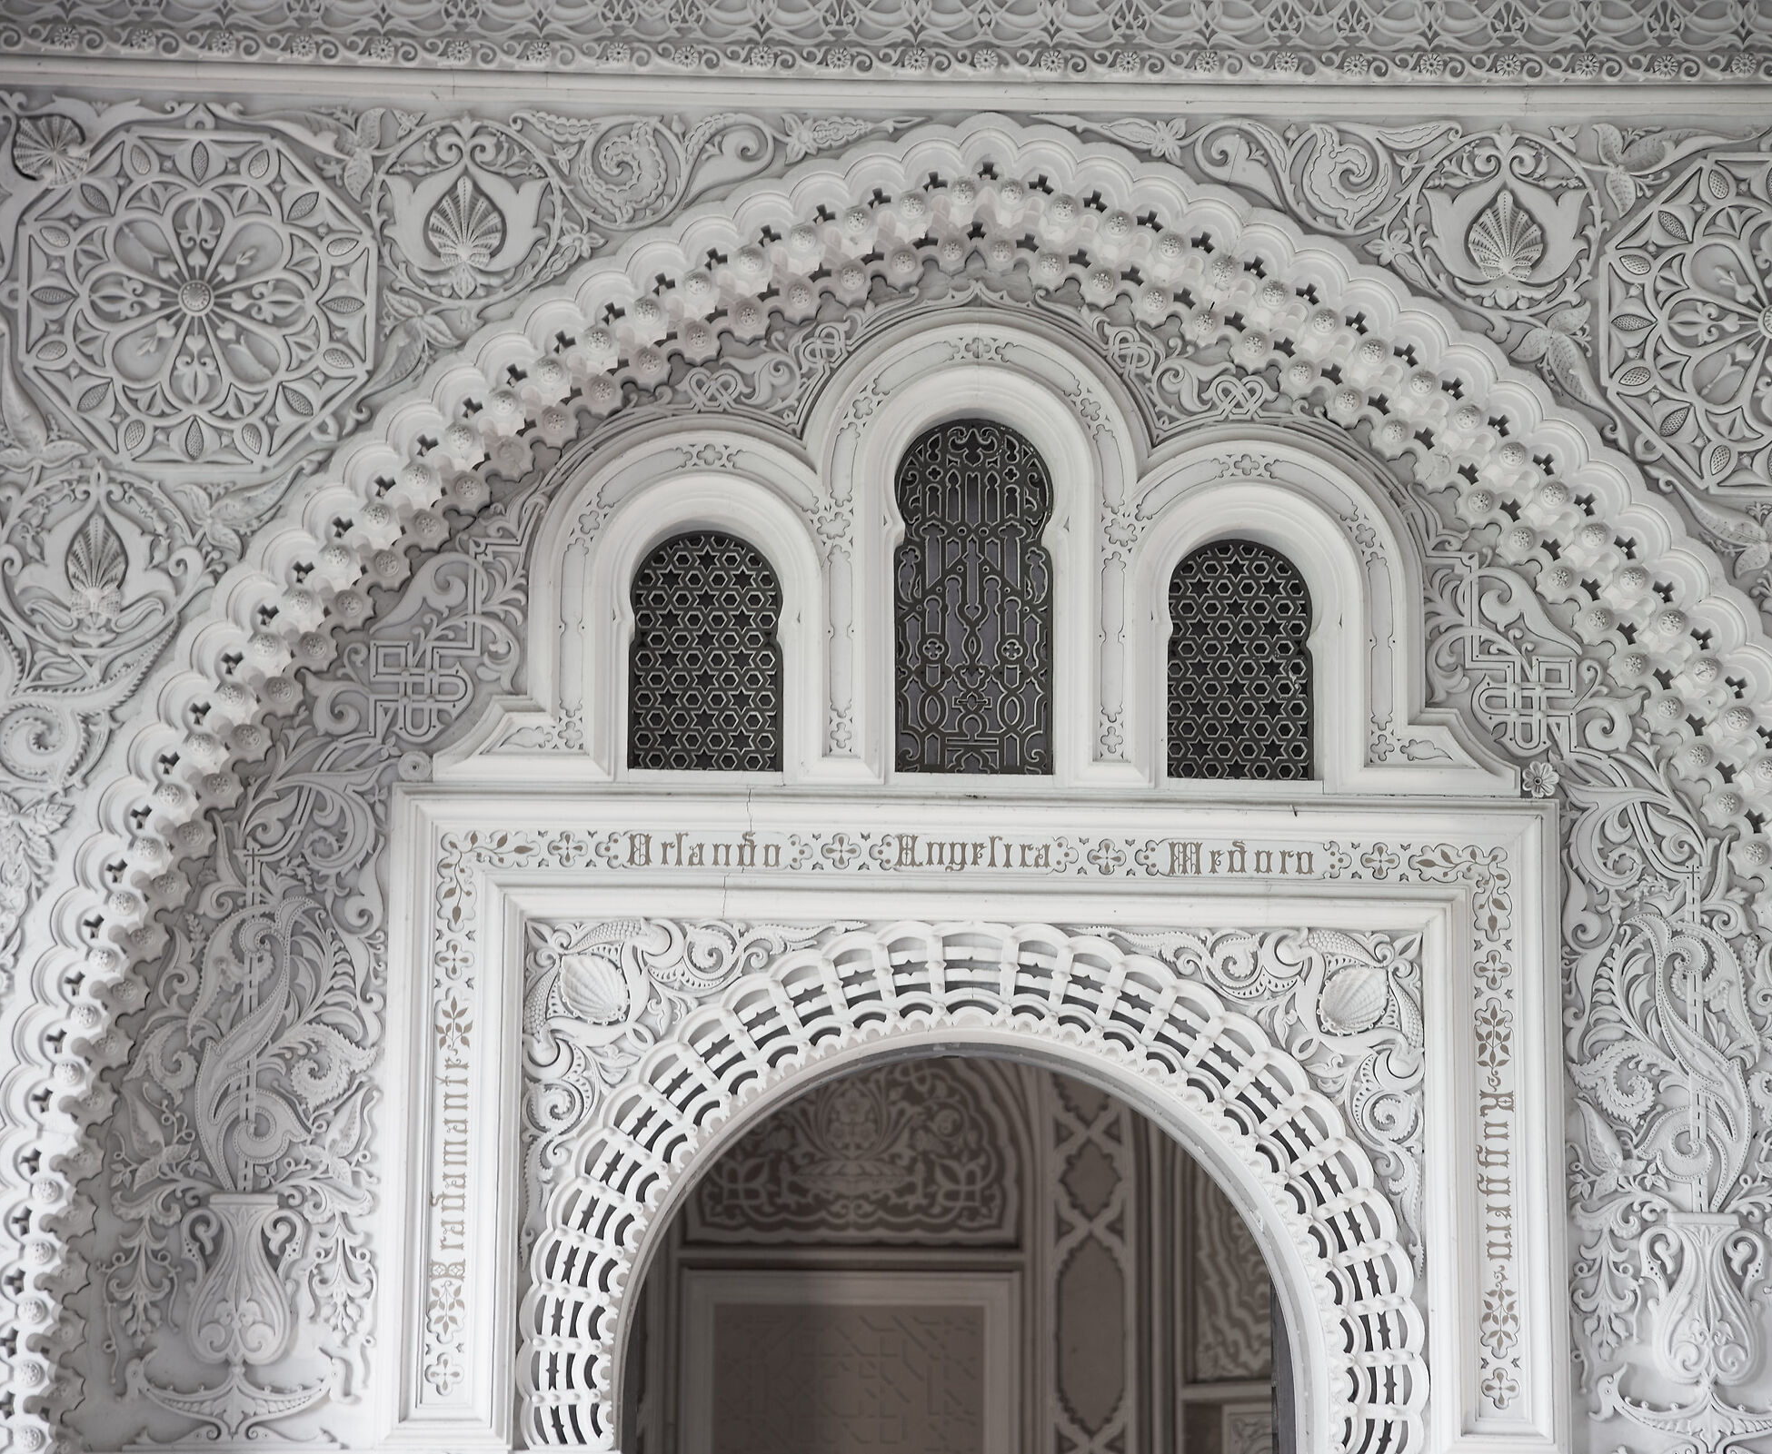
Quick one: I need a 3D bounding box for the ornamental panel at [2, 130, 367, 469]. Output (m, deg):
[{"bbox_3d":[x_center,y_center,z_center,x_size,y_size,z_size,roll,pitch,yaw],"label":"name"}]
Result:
[{"bbox_3d":[-1.396,-0.872,11.046,0.705,0.700,0.060,1,-10,-3],"label":"ornamental panel"}]

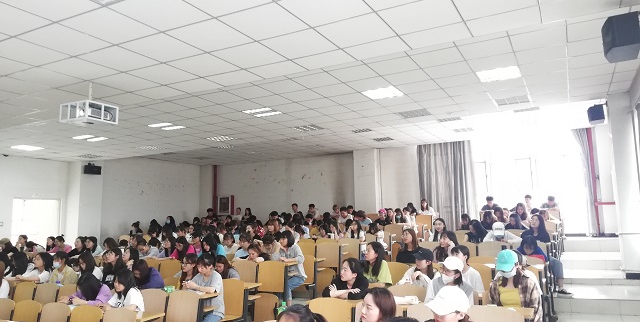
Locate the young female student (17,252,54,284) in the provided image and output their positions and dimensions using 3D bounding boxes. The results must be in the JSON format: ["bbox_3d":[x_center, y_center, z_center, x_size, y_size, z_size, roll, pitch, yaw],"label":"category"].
[{"bbox_3d":[-4.556,2.086,7.709,0.500,1.220,0.720,-6,-9,32],"label":"young female student"}]

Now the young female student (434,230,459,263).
[{"bbox_3d":[1.724,1.550,6.462,0.460,1.190,0.700,-9,-10,42],"label":"young female student"}]

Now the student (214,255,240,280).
[{"bbox_3d":[-1.340,1.901,6.699,0.500,1.150,0.720,-7,-9,35],"label":"student"}]

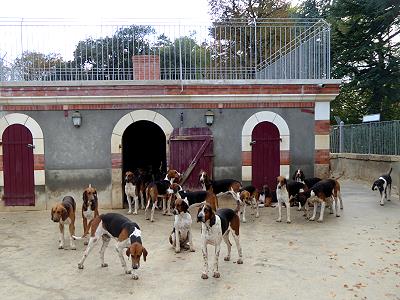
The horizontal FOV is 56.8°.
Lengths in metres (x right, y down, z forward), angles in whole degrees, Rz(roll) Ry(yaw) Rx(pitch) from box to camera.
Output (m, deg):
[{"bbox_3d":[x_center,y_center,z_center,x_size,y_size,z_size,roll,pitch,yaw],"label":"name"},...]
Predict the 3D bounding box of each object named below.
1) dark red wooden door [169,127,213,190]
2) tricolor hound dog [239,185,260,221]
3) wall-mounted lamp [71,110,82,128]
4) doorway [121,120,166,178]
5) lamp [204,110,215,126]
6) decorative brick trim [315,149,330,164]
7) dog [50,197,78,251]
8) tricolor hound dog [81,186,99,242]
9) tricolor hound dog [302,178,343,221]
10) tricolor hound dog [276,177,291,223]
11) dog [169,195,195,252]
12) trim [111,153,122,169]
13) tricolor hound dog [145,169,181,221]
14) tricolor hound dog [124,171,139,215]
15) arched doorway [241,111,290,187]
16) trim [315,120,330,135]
[{"bbox_3d":[-0.164,0.330,7.658,0.870,1.589,0.090,-1,2,-3],"label":"dark red wooden door"},{"bbox_3d":[0.900,0.935,6.607,0.350,0.600,0.850,0,3,18],"label":"tricolor hound dog"},{"bbox_3d":[-2.457,-0.608,7.495,0.193,0.339,0.220,-1,3,-3],"label":"wall-mounted lamp"},{"bbox_3d":[-1.163,0.301,7.859,0.920,1.843,0.250,-1,3,-3],"label":"doorway"},{"bbox_3d":[0.206,-0.648,7.585,0.203,0.326,0.230,-1,2,-3],"label":"lamp"},{"bbox_3d":[2.612,0.146,7.971,0.338,0.321,0.150,-1,3,-3],"label":"decorative brick trim"},{"bbox_3d":[-1.906,1.012,5.186,0.330,0.650,0.880,-1,3,-14],"label":"dog"},{"bbox_3d":[-1.640,0.930,5.503,0.290,0.780,0.820,-1,3,-14],"label":"tricolor hound dog"},{"bbox_3d":[2.219,0.880,6.632,0.980,0.720,0.280,-3,4,-42],"label":"tricolor hound dog"},{"bbox_3d":[1.638,0.846,6.663,0.270,0.800,0.850,1,3,37],"label":"tricolor hound dog"},{"bbox_3d":[-0.242,0.966,4.985,0.340,0.710,0.560,-1,2,-9],"label":"dog"},{"bbox_3d":[-1.717,0.232,7.705,0.225,0.325,0.120,-1,2,-3],"label":"trim"},{"bbox_3d":[-0.725,0.841,6.935,0.290,0.840,0.880,1,3,33],"label":"tricolor hound dog"},{"bbox_3d":[-1.314,0.830,7.483,0.320,0.800,0.850,-1,2,7],"label":"tricolor hound dog"},{"bbox_3d":[1.392,0.186,7.933,1.037,2.006,0.200,-1,3,-3],"label":"arched doorway"},{"bbox_3d":[2.603,-0.482,7.942,0.337,0.289,0.150,-1,3,-3],"label":"trim"}]

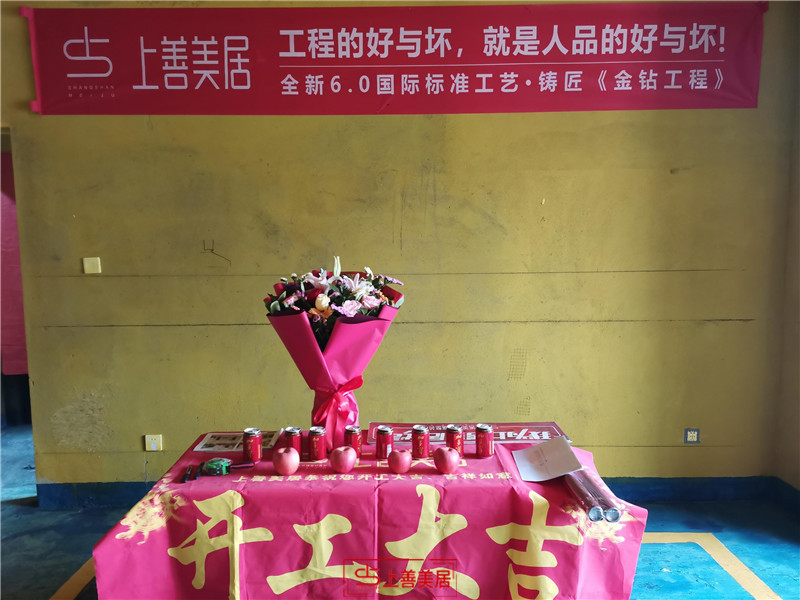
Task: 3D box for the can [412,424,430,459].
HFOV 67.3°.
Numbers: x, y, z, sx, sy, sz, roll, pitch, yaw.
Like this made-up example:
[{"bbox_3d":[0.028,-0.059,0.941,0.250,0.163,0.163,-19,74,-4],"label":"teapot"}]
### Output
[{"bbox_3d":[0.081,0.536,2.279,0.065,0.114,0.065,-1,5,0],"label":"can"}]

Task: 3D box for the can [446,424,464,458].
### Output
[{"bbox_3d":[0.210,0.535,2.281,0.065,0.114,0.065,-1,5,0],"label":"can"}]

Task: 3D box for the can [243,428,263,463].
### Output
[{"bbox_3d":[-0.554,0.544,2.259,0.065,0.114,0.065,-1,5,0],"label":"can"}]

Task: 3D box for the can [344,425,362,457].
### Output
[{"bbox_3d":[-0.178,0.538,2.283,0.065,0.114,0.065,-1,5,0],"label":"can"}]

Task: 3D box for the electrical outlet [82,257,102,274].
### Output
[{"bbox_3d":[-1.631,-0.182,3.189,0.086,0.086,0.012,-1,5,0],"label":"electrical outlet"}]

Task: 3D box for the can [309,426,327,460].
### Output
[{"bbox_3d":[-0.310,0.540,2.271,0.065,0.114,0.065,-1,5,0],"label":"can"}]

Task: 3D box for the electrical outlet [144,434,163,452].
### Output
[{"bbox_3d":[-1.340,0.779,3.278,0.086,0.086,0.012,-1,5,0],"label":"electrical outlet"}]

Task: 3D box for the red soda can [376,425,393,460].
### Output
[{"bbox_3d":[-0.058,0.537,2.278,0.065,0.114,0.065,-1,5,0],"label":"red soda can"}]

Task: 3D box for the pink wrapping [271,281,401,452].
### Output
[{"bbox_3d":[-0.253,0.248,2.381,0.538,0.675,0.320,-1,5,0],"label":"pink wrapping"}]

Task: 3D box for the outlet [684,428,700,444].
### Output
[{"bbox_3d":[1.595,0.746,3.277,0.086,0.086,0.012,-1,5,0],"label":"outlet"}]

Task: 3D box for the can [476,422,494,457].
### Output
[{"bbox_3d":[0.325,0.533,2.284,0.065,0.114,0.065,-1,5,0],"label":"can"}]

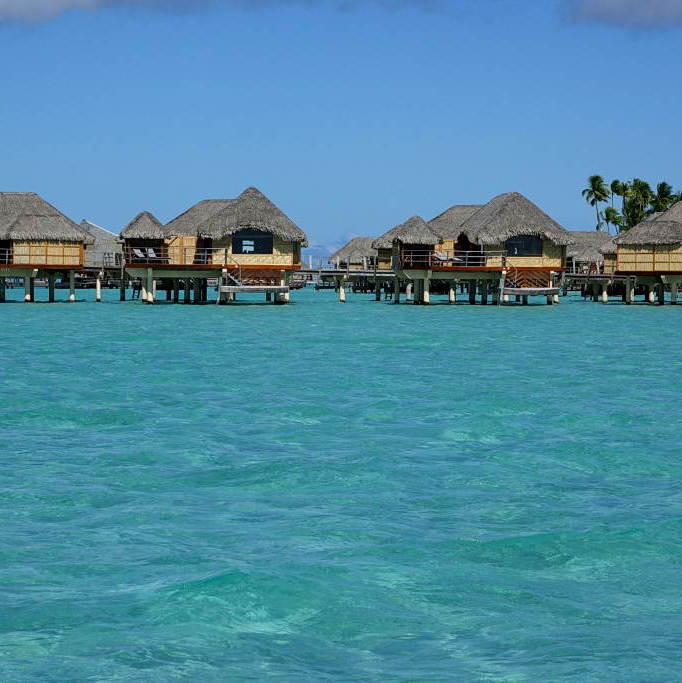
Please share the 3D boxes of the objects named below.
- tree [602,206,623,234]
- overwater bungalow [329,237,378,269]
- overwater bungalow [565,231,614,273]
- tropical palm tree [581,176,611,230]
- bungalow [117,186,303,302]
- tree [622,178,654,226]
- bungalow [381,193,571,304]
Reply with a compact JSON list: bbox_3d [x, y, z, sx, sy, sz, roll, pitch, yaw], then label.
[{"bbox_3d":[44.378,-15.617,394.852,3.590,12.870,3.590,0,1,0],"label":"tree"},{"bbox_3d":[4.415,-9.986,317.949,11.800,7.100,11.300,0,1,0],"label":"overwater bungalow"},{"bbox_3d":[25.670,-8.339,257.950,11.800,7.000,11.300,0,1,0],"label":"overwater bungalow"},{"bbox_3d":[43.892,-19.171,414.775,5.150,18.980,5.150,0,1,0],"label":"tropical palm tree"},{"bbox_3d":[-8.005,-6.043,151.945,11.660,7.340,11.300,0,1,-2],"label":"bungalow"},{"bbox_3d":[50.927,-18.812,414.784,5.490,18.320,5.490,0,1,0],"label":"tree"},{"bbox_3d":[8.752,-6.007,155.946,12.100,7.210,11.300,0,1,-6],"label":"bungalow"}]

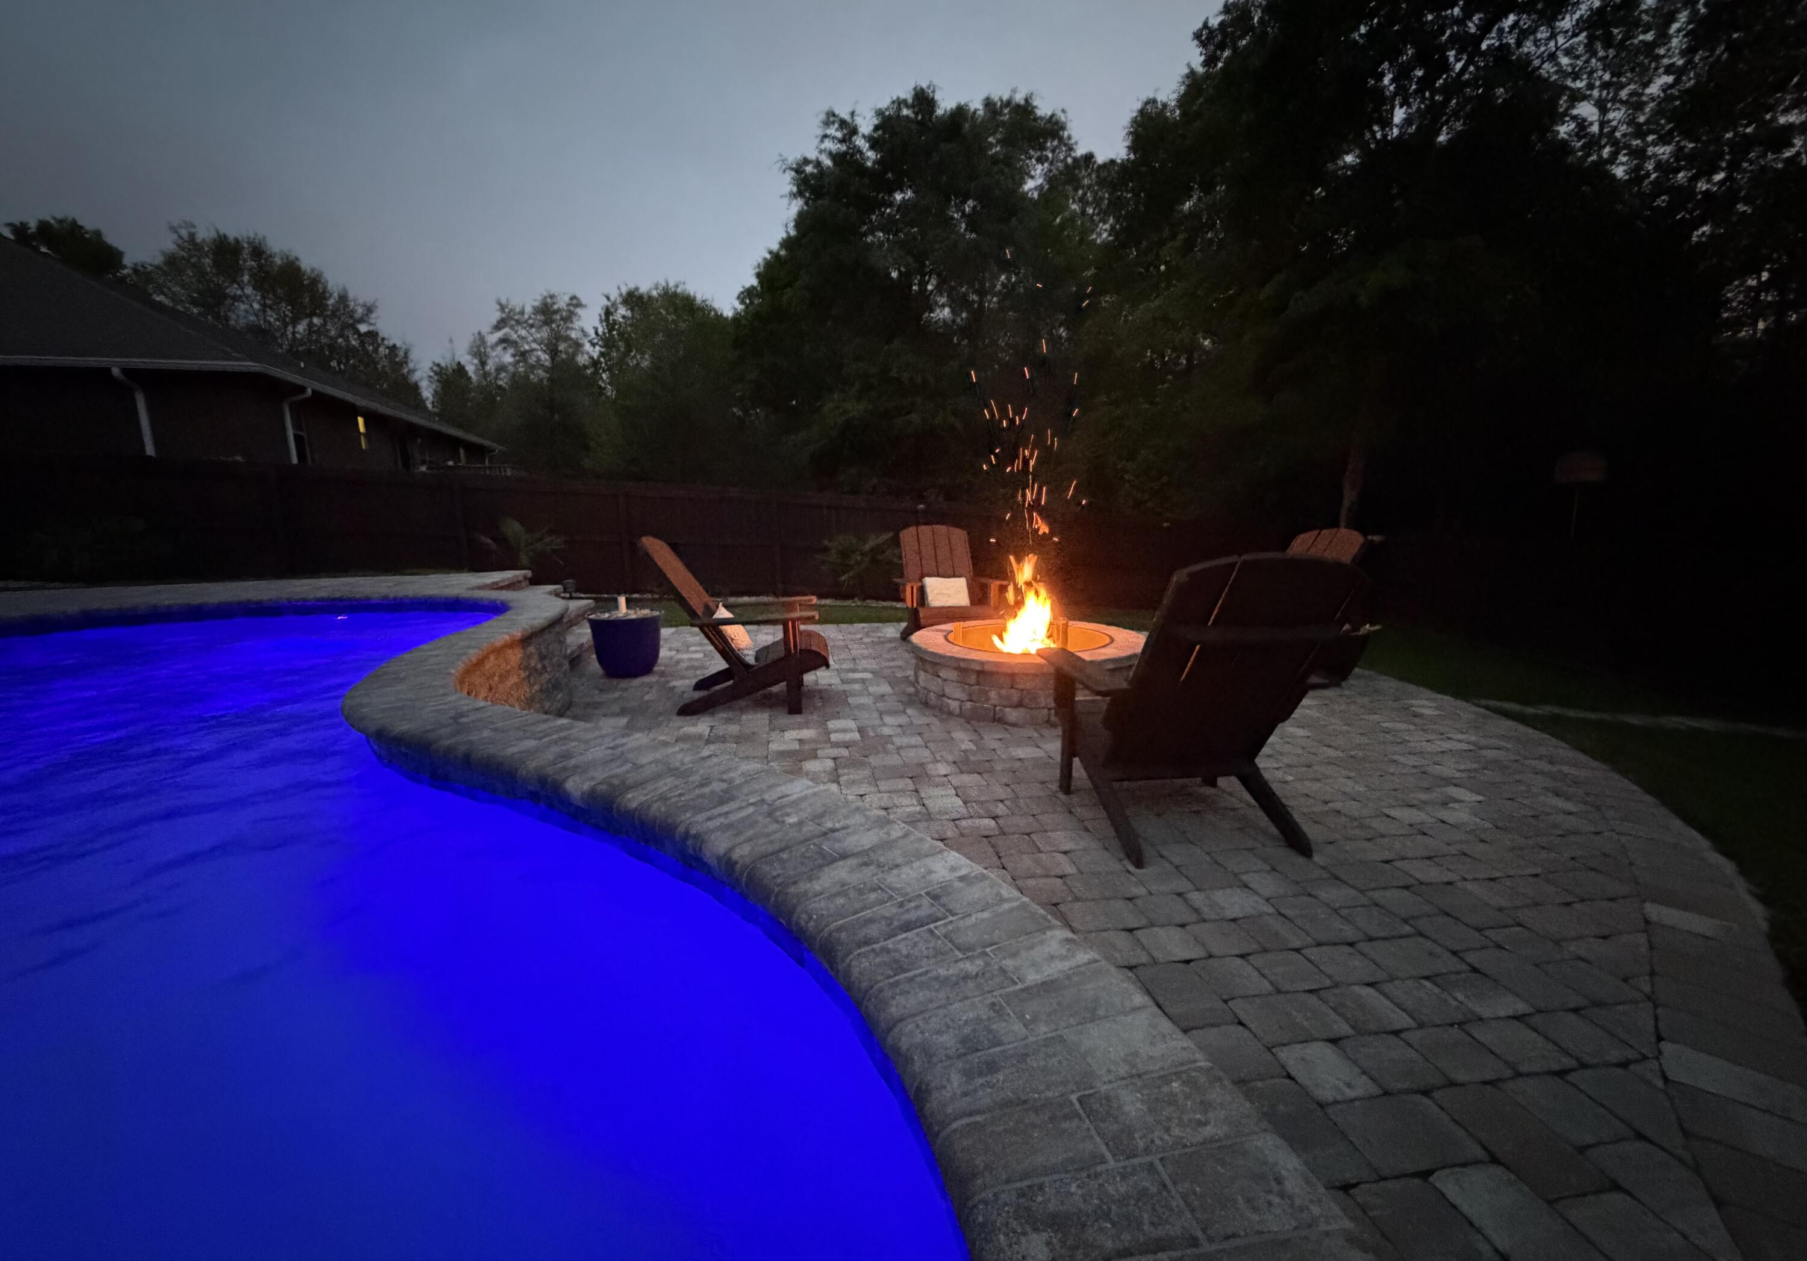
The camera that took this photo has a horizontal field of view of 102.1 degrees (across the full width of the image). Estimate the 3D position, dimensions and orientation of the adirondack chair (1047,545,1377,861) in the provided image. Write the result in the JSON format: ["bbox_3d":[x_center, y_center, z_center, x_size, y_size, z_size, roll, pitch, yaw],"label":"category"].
[{"bbox_3d":[0.975,0.195,2.559,0.814,0.980,0.981,-2,10,-6],"label":"adirondack chair"}]

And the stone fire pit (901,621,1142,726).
[{"bbox_3d":[0.760,0.212,4.420,1.435,0.337,1.435,-1,9,0],"label":"stone fire pit"}]

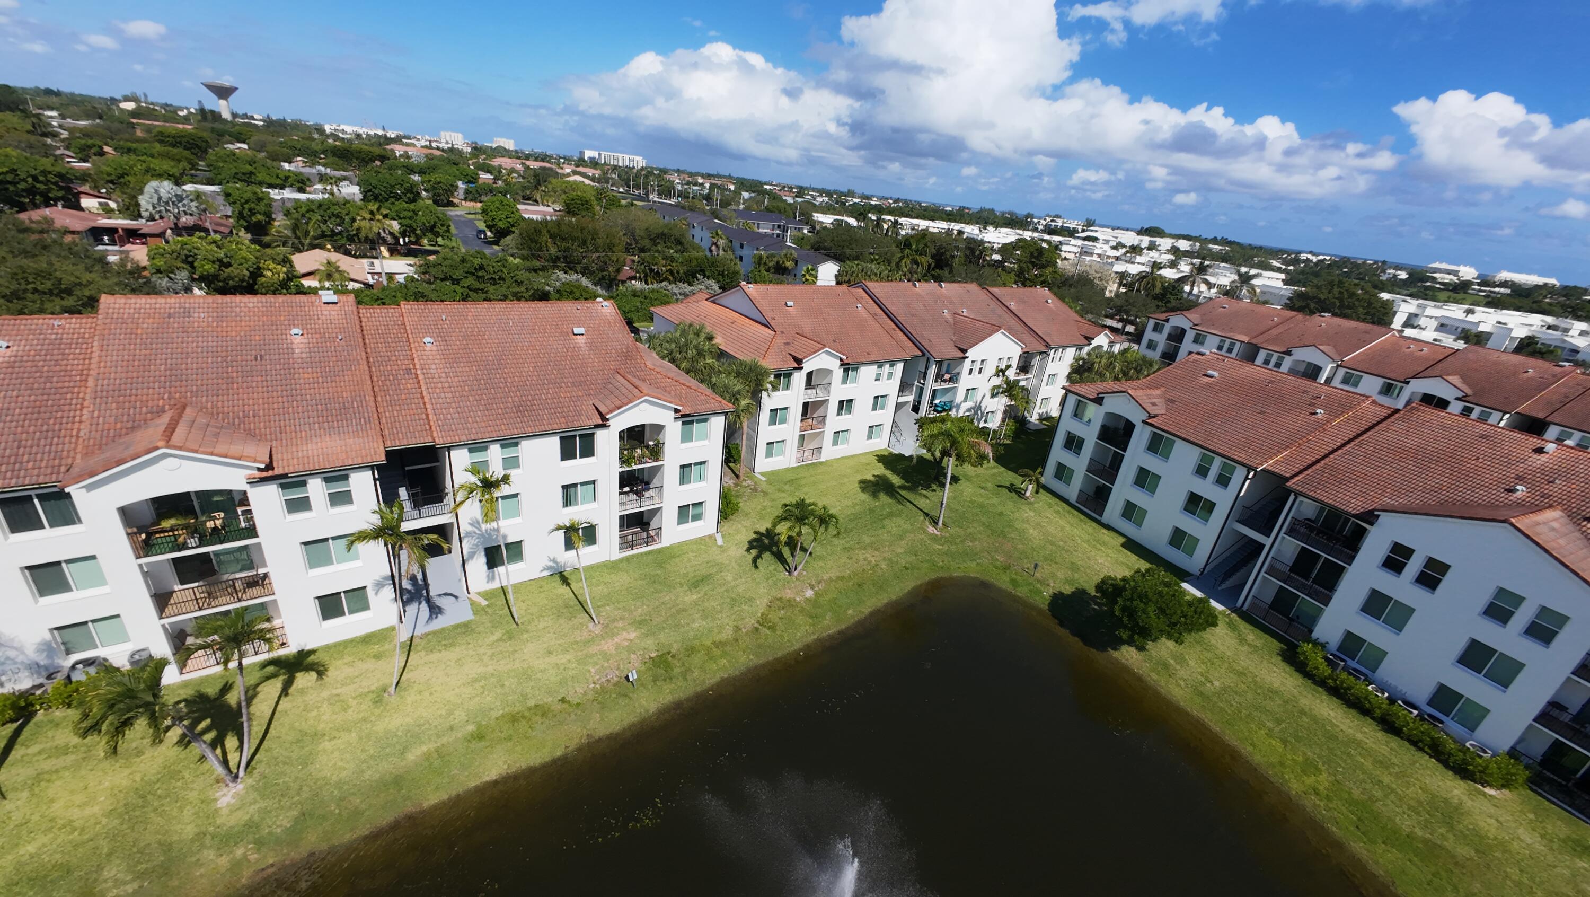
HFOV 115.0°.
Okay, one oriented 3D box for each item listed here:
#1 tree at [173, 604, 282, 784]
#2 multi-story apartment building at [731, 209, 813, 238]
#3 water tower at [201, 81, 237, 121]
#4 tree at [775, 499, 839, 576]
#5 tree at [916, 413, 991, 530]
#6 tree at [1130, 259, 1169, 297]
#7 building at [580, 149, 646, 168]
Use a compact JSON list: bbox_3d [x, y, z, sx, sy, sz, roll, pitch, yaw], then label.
[{"bbox_3d":[-18.925,8.215,17.106,2.500,5.300,2.500,22,28,29],"label":"tree"},{"bbox_3d":[-8.018,-73.152,167.551,26.000,9.000,11.000,-6,27,-27],"label":"multi-story apartment building"},{"bbox_3d":[-511.526,-304.359,456.297,23.000,42.000,23.000,-17,34,-42],"label":"water tower"},{"bbox_3d":[0.546,5.532,30.771,3.800,5.300,3.200,8,24,2],"label":"tree"},{"bbox_3d":[10.739,1.778,36.603,5.000,8.700,5.000,15,25,18],"label":"tree"},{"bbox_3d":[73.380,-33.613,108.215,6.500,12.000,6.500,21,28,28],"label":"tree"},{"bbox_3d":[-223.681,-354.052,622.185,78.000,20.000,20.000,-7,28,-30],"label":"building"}]

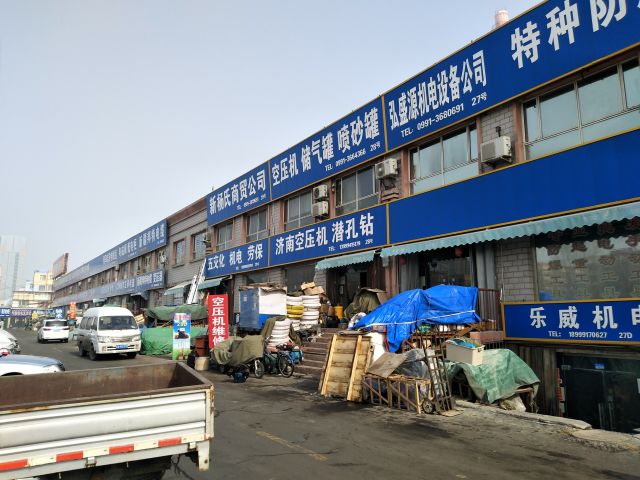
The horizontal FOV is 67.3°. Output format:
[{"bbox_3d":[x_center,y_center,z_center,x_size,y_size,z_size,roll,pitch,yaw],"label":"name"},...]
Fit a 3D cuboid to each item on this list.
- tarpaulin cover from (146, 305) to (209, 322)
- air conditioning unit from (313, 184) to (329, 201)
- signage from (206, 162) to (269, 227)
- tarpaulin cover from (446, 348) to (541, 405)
[{"bbox_3d":[-6.885,3.526,23.046,2.200,0.840,2.500,5,-10,-33],"label":"tarpaulin cover"},{"bbox_3d":[-0.012,-2.001,20.396,0.320,0.550,0.780,5,-10,-33],"label":"air conditioning unit"},{"bbox_3d":[-5.378,-2.668,30.338,0.200,2.331,9.690,4,-10,-33],"label":"signage"},{"bbox_3d":[3.088,2.399,8.563,0.850,0.800,1.300,4,-10,-33],"label":"tarpaulin cover"}]

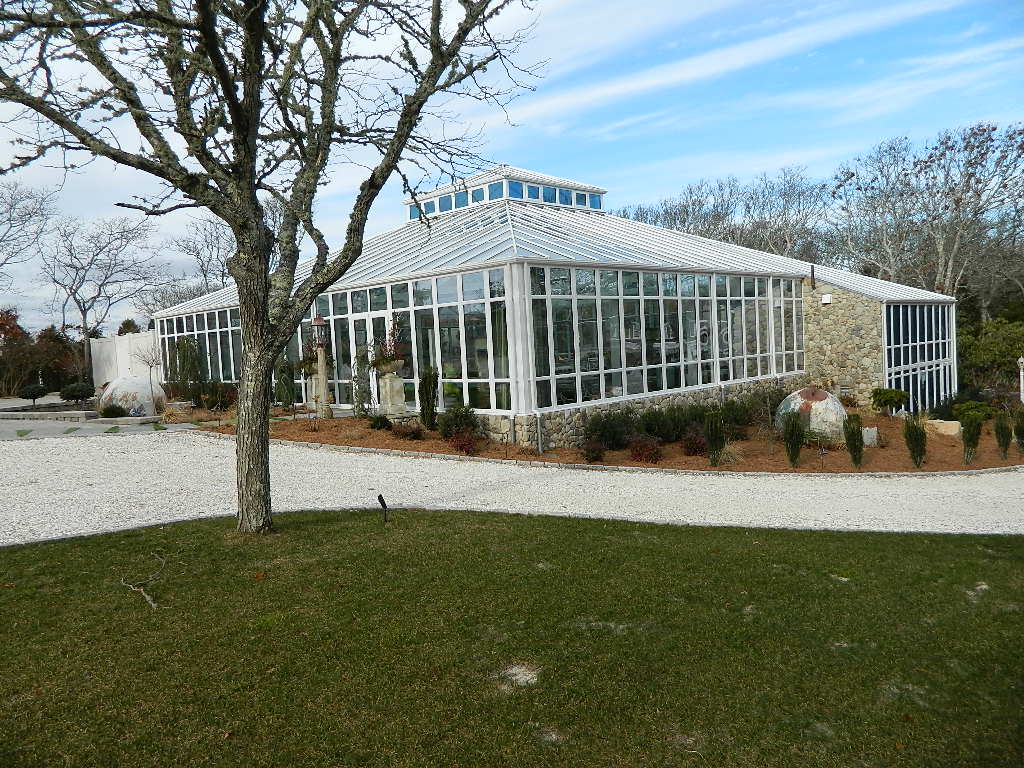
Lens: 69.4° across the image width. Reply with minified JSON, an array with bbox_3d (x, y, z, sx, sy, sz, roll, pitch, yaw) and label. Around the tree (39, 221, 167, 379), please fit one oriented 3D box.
[{"bbox_3d":[-16.020,-3.275,29.000,4.900,6.600,4.700,-5,3,-28],"label":"tree"}]

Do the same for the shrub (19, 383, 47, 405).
[{"bbox_3d":[-13.811,0.274,21.300,0.740,0.680,0.720,-5,4,-33],"label":"shrub"}]

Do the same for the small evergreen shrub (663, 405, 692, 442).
[{"bbox_3d":[3.357,0.801,15.000,0.650,0.770,0.650,-2,3,12],"label":"small evergreen shrub"}]

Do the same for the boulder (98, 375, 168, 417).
[{"bbox_3d":[-8.827,0.267,17.200,1.450,0.970,1.400,-5,4,-27],"label":"boulder"}]

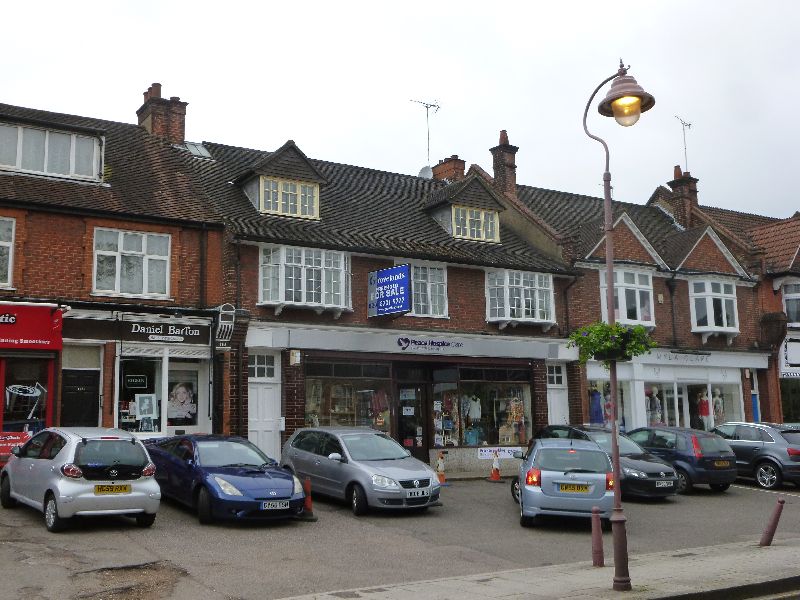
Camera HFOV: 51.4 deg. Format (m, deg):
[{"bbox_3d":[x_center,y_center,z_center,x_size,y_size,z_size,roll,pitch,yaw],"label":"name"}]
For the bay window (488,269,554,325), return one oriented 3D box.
[{"bbox_3d":[3.443,0.014,22.887,2.242,1.469,0.420,4,-10,-28],"label":"bay window"}]

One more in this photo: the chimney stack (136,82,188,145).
[{"bbox_3d":[-7.011,-5.367,24.630,1.126,1.977,1.650,4,-10,-28],"label":"chimney stack"}]

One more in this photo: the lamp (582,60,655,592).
[{"bbox_3d":[2.649,0.188,9.846,0.720,6.288,1.200,5,-10,-28],"label":"lamp"}]

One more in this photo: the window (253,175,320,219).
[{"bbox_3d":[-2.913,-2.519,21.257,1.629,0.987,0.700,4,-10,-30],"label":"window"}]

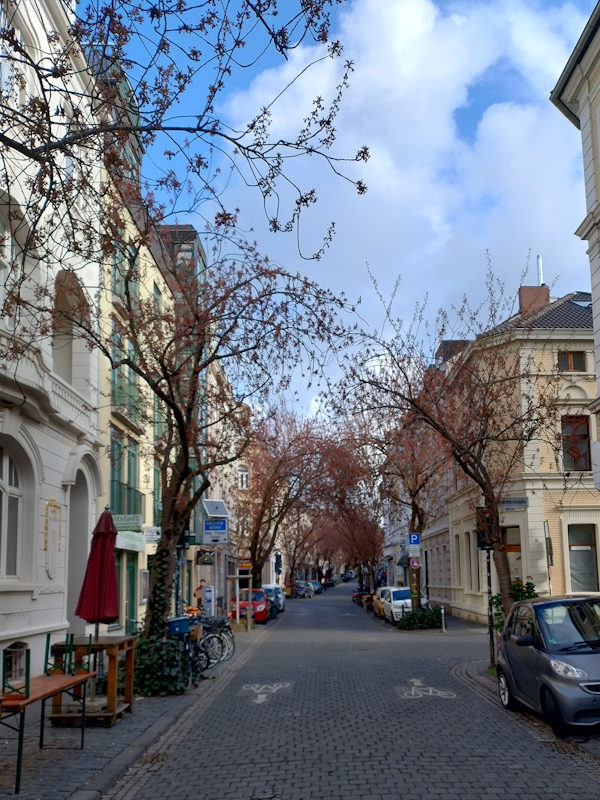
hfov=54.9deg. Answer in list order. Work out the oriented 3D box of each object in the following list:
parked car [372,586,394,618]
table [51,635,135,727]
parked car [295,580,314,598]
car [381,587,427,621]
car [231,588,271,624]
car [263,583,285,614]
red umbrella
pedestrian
[{"bbox_3d":[5.092,11.028,31.727,1.760,1.530,4.200,-1,-17,2],"label":"parked car"},{"bbox_3d":[-2.865,3.934,8.098,0.860,1.000,0.900,-1,-17,2],"label":"table"},{"bbox_3d":[0.522,18.254,55.728,1.780,1.540,4.200,-2,-17,3],"label":"parked car"},{"bbox_3d":[4.923,9.711,27.422,1.660,1.500,3.700,-1,-17,2],"label":"car"},{"bbox_3d":[-2.277,10.065,28.322,1.660,1.500,3.650,-1,-17,2],"label":"car"},{"bbox_3d":[-1.768,12.594,36.831,1.770,1.560,4.100,-1,-17,2],"label":"car"},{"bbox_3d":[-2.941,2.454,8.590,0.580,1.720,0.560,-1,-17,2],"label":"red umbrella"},{"bbox_3d":[-4.079,8.356,23.664,0.520,1.780,0.380,8,-19,-25],"label":"pedestrian"}]

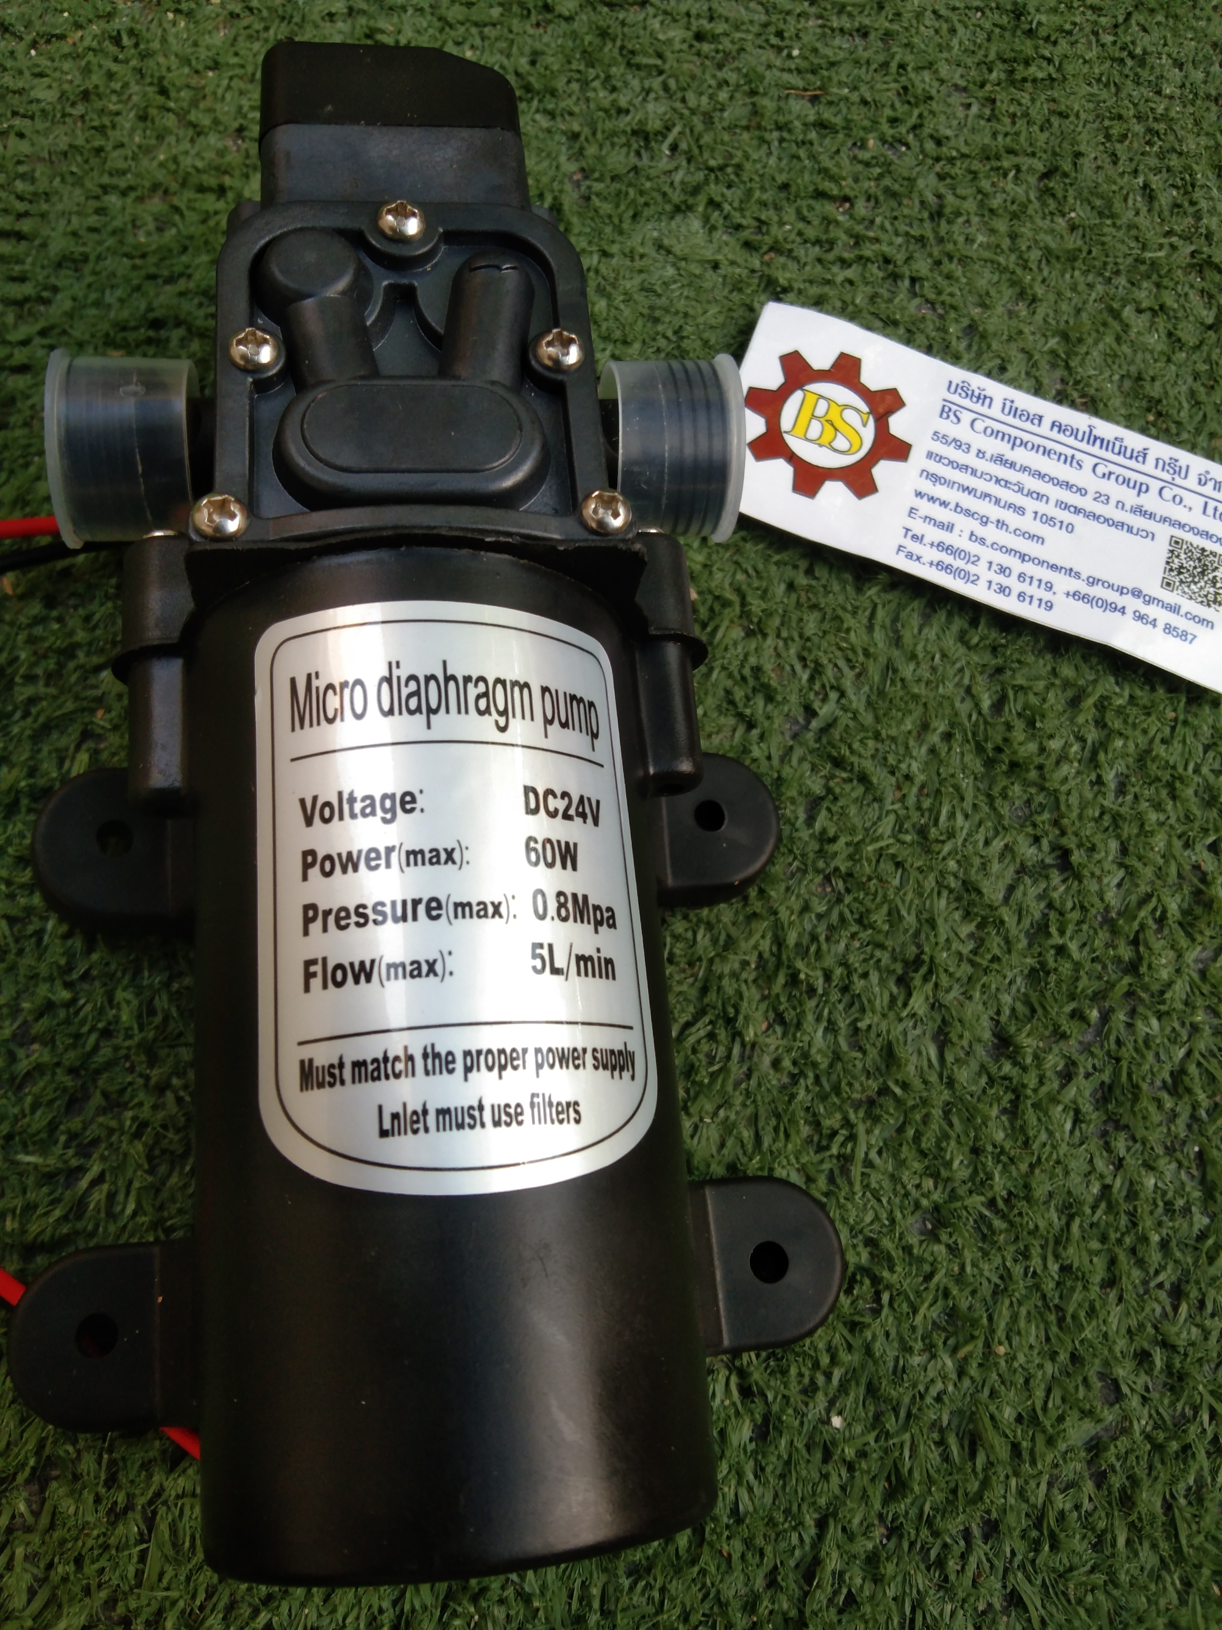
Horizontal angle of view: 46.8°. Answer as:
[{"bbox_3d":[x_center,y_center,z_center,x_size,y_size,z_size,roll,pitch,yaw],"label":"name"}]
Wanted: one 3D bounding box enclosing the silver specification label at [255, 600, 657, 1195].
[{"bbox_3d":[-0.015,0.007,0.136,0.038,0.009,0.057,-1,72,-15],"label":"silver specification label"}]

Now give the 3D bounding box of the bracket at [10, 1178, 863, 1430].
[{"bbox_3d":[-0.019,0.055,0.162,0.094,0.017,0.019,-3,73,-9],"label":"bracket"}]

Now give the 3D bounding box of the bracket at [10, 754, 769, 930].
[{"bbox_3d":[-0.025,0.002,0.182,0.094,0.017,0.019,-3,73,-9],"label":"bracket"}]

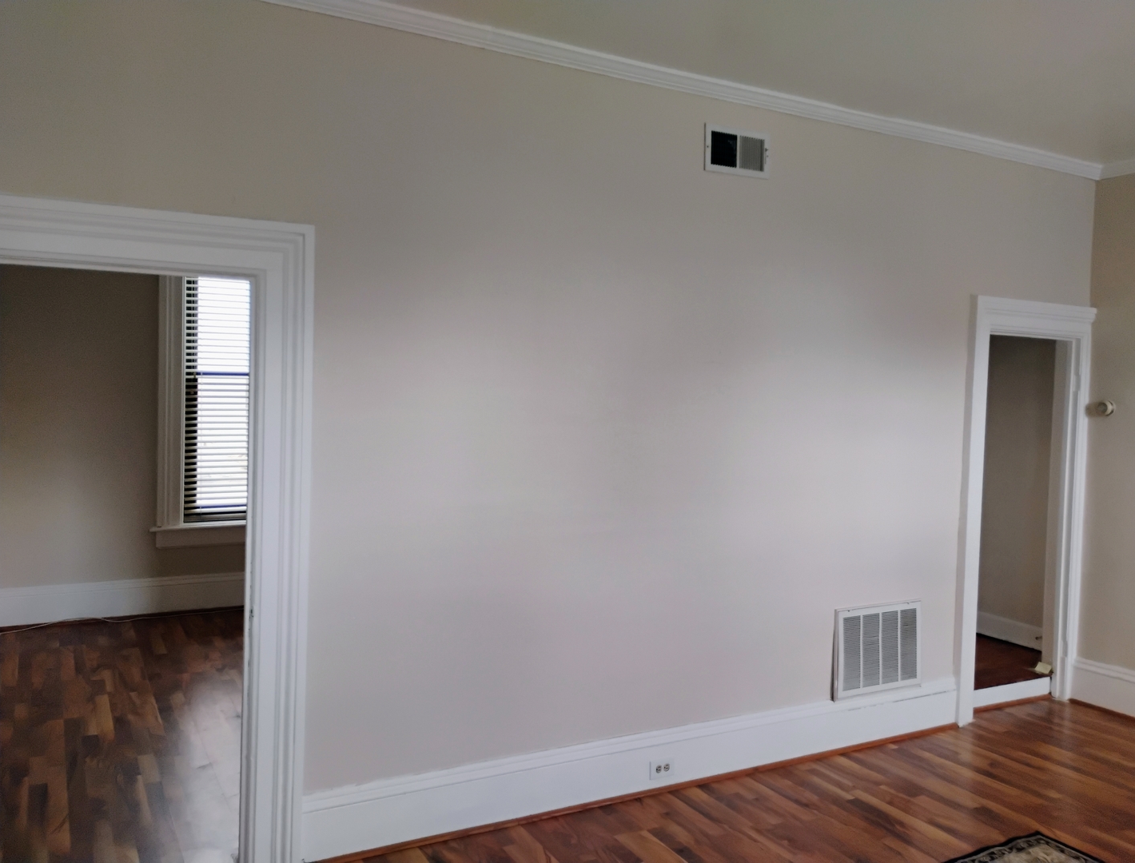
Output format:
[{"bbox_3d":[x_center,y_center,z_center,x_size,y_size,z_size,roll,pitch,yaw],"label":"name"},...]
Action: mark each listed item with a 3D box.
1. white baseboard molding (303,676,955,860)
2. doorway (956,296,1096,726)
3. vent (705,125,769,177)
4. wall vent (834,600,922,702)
[{"bbox_3d":[0.548,1.389,3.998,3.302,0.245,0.025,0,3,-28],"label":"white baseboard molding"},{"bbox_3d":[2.423,0.416,4.999,0.965,2.207,0.140,0,3,-28],"label":"doorway"},{"bbox_3d":[0.722,-1.190,3.952,0.350,0.194,0.020,0,3,-28],"label":"vent"},{"bbox_3d":[1.502,1.050,4.480,0.550,0.422,0.045,0,3,-28],"label":"wall vent"}]

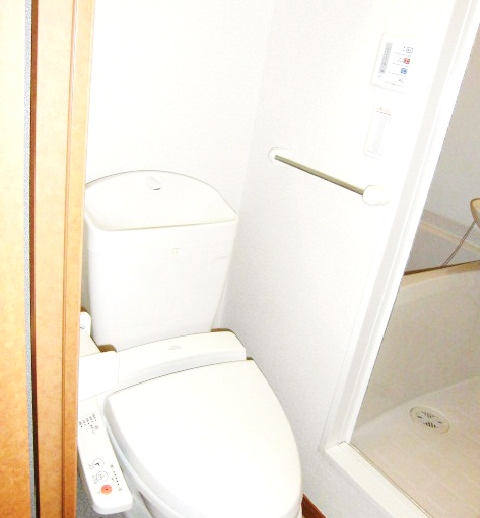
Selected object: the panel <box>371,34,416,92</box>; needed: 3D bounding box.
[{"bbox_3d":[0.359,-0.448,1.102,0.019,0.114,0.103,-7,27,-35],"label":"panel"}]

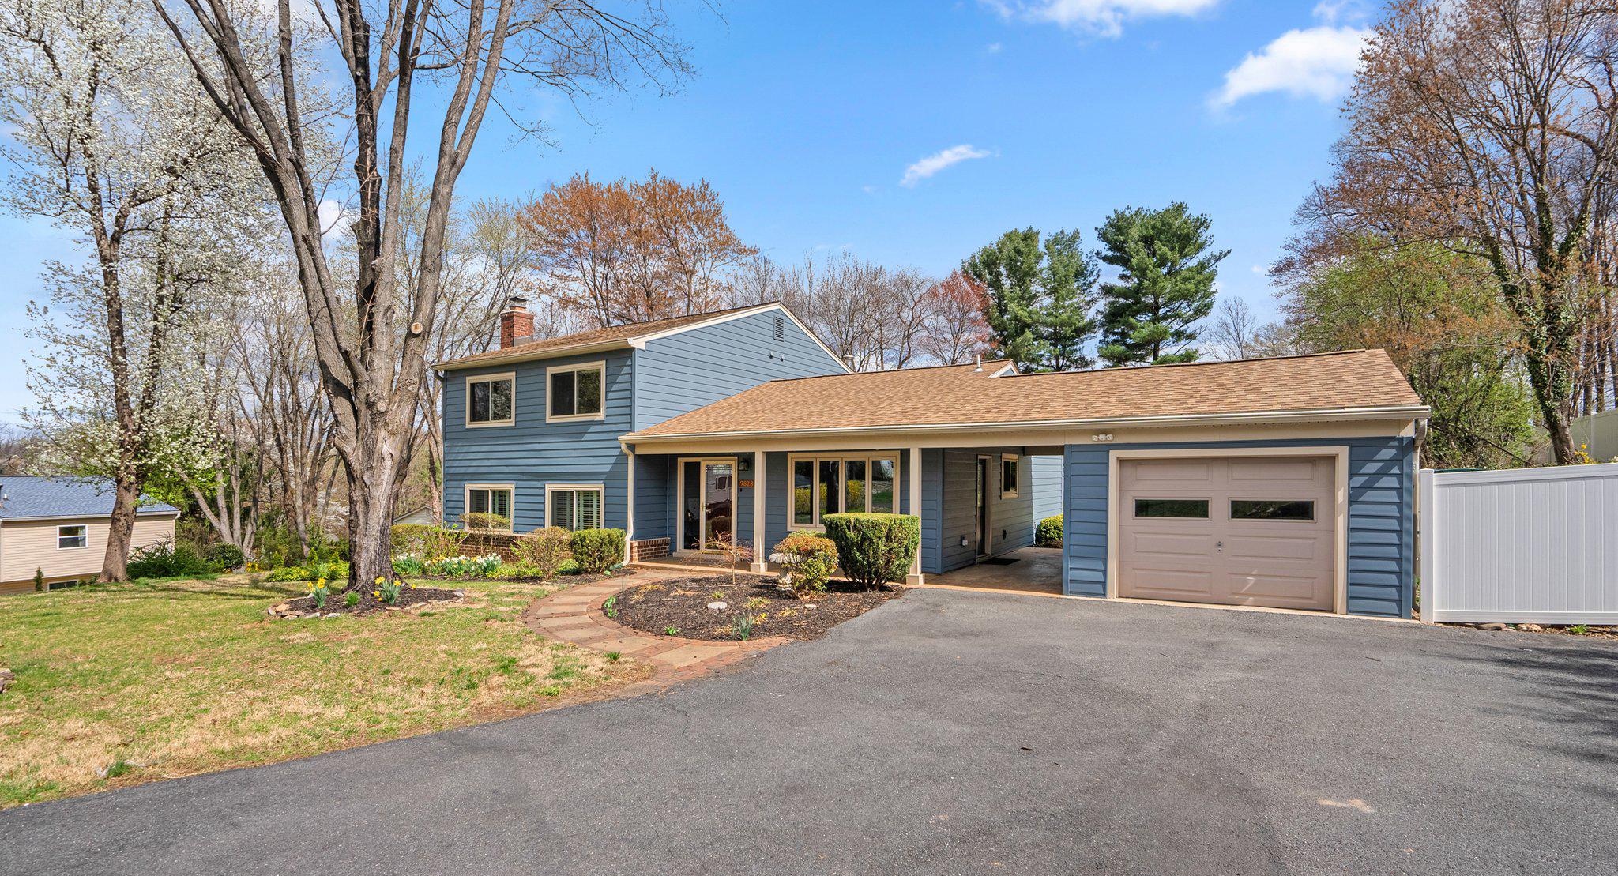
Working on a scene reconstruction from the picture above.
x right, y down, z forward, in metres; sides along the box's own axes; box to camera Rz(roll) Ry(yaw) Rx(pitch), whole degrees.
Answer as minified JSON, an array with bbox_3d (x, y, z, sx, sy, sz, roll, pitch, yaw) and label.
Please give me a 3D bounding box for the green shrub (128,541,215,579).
[{"bbox_3d":[-16.105,3.119,18.200,2.100,0.950,1.500,-2,-3,31],"label":"green shrub"}]

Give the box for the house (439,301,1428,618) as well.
[{"bbox_3d":[1.745,-0.558,19.117,20.700,7.200,12.000,-2,-3,31],"label":"house"}]

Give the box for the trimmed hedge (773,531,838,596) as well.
[{"bbox_3d":[-0.081,2.021,11.500,1.000,1.020,0.950,0,-3,0],"label":"trimmed hedge"}]

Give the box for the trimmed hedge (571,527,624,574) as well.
[{"bbox_3d":[-4.402,2.373,15.000,1.150,0.950,1.100,-2,-3,31],"label":"trimmed hedge"}]

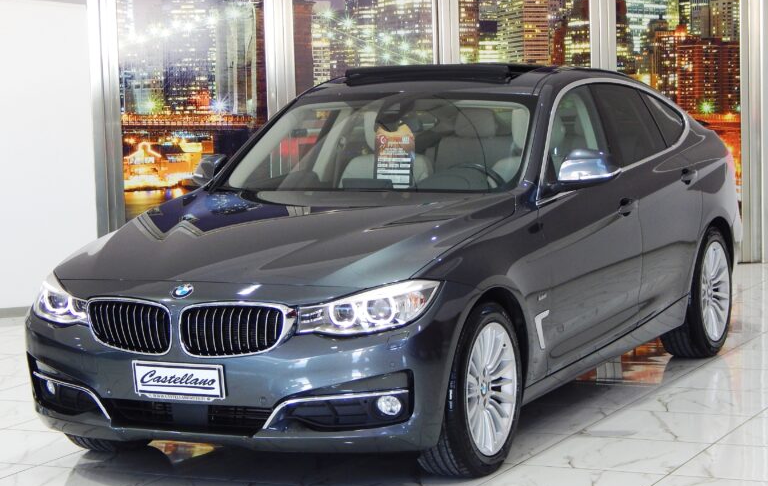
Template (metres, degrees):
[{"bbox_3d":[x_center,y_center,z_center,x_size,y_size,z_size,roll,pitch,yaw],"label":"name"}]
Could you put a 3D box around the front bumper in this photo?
[{"bbox_3d":[-0.599,0.421,7.649,1.780,0.580,0.680,1,6,25],"label":"front bumper"}]

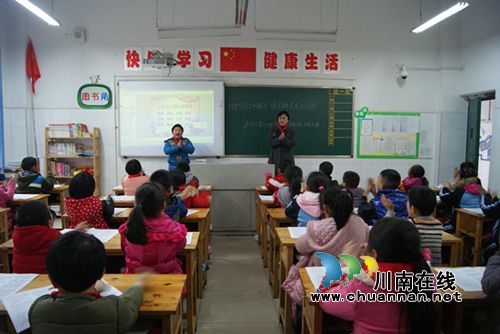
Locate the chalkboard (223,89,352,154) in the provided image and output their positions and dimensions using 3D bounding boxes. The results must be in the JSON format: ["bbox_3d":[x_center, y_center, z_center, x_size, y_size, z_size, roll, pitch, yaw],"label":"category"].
[{"bbox_3d":[0.666,-0.765,6.376,2.190,1.200,0.060,0,5,-3],"label":"chalkboard"}]

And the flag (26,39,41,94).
[{"bbox_3d":[-3.400,-1.578,5.892,0.240,0.950,0.200,0,5,-3],"label":"flag"}]

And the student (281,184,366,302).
[{"bbox_3d":[0.451,0.657,2.369,0.460,1.077,0.580,-1,6,-11],"label":"student"}]

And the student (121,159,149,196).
[{"bbox_3d":[-1.352,0.446,4.472,0.380,1.089,0.520,0,6,2],"label":"student"}]

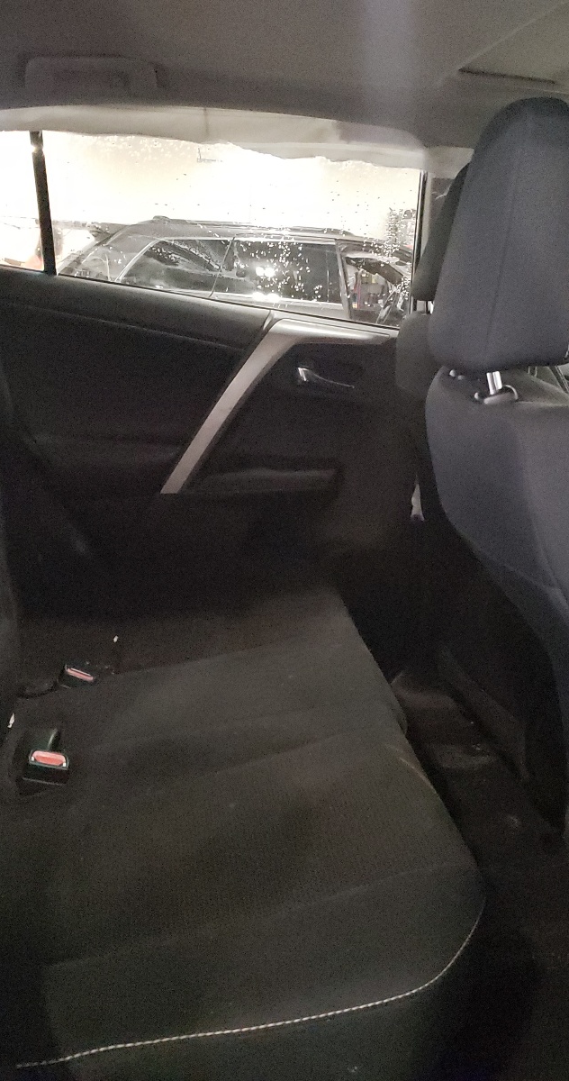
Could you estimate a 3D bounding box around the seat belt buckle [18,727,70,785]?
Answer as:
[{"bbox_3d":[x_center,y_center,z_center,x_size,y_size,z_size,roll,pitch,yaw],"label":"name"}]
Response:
[{"bbox_3d":[-0.297,0.271,1.345,0.049,0.068,0.030,2,47,-7],"label":"seat belt buckle"}]

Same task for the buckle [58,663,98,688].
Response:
[{"bbox_3d":[-0.306,0.201,1.601,0.048,0.055,0.028,13,14,7],"label":"buckle"}]

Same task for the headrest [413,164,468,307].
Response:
[{"bbox_3d":[0.318,-0.513,1.782,0.135,0.250,0.270,2,15,-7],"label":"headrest"}]

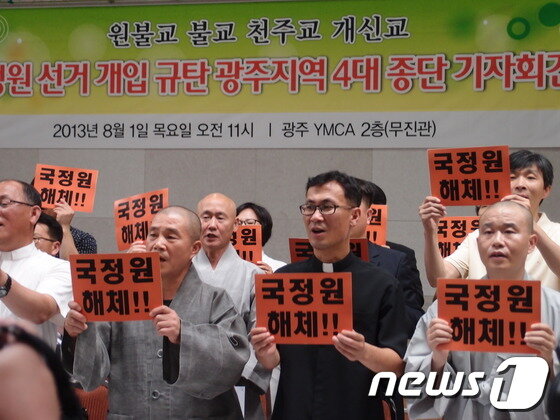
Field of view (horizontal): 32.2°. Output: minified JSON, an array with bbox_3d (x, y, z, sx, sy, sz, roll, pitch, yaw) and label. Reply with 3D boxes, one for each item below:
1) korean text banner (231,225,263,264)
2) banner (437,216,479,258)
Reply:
[{"bbox_3d":[-0.234,0.179,4.580,0.297,0.210,0.010,-1,1,8],"label":"korean text banner"},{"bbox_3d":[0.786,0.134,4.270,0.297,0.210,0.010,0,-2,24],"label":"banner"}]

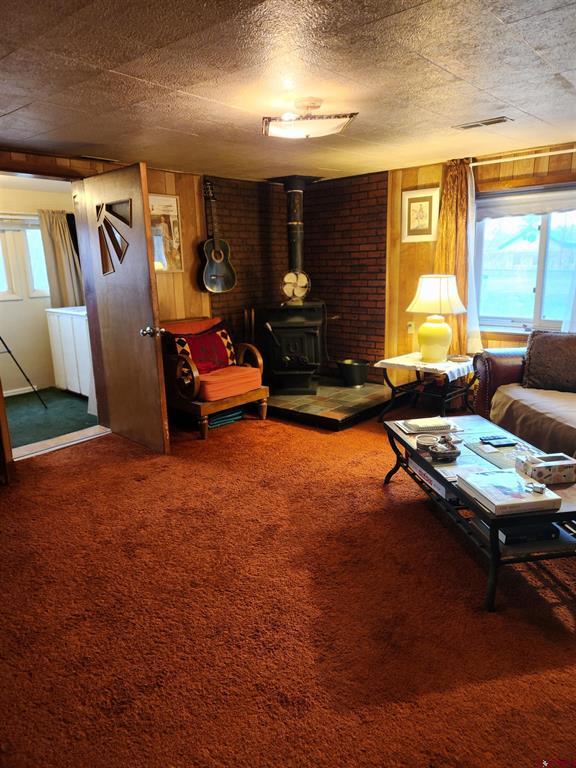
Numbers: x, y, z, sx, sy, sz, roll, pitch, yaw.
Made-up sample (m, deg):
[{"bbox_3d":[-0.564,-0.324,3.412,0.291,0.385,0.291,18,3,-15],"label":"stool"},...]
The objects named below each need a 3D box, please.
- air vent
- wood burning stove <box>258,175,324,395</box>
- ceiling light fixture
[{"bbox_3d":[1.167,-1.550,3.068,0.330,0.020,0.135,11,18,41],"label":"air vent"},{"bbox_3d":[0.045,-0.953,4.952,0.580,2.023,0.700,-2,14,-1],"label":"wood burning stove"},{"bbox_3d":[0.093,-1.323,2.567,0.420,0.166,0.420,-1,14,0],"label":"ceiling light fixture"}]

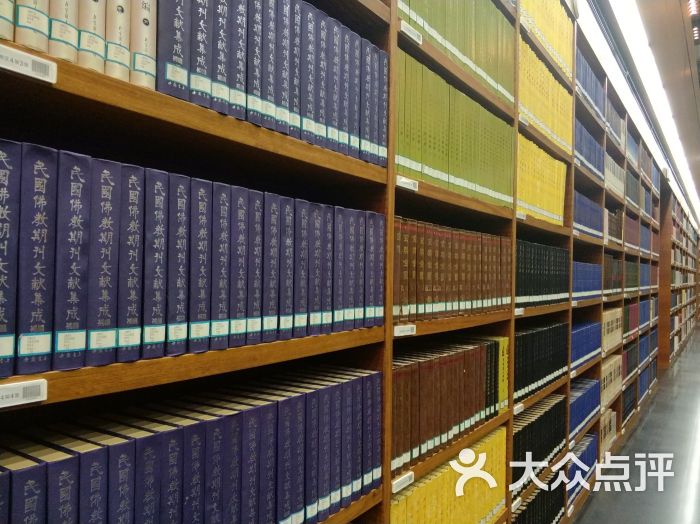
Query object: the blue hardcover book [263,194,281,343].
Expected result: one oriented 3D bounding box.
[{"bbox_3d":[-0.220,0.011,1.047,0.192,0.271,0.043,-1,-2,34],"label":"blue hardcover book"}]

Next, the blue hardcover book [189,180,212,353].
[{"bbox_3d":[-0.312,0.007,0.911,0.192,0.271,0.044,-1,-2,34],"label":"blue hardcover book"}]

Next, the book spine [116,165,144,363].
[{"bbox_3d":[-0.381,0.004,0.811,0.192,0.271,0.039,-1,-2,34],"label":"book spine"}]

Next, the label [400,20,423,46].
[{"bbox_3d":[0.162,-0.599,1.429,0.008,0.028,0.116,-1,-2,34],"label":"label"}]

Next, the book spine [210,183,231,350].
[{"bbox_3d":[-0.288,0.008,0.947,0.192,0.271,0.041,-1,-2,34],"label":"book spine"}]

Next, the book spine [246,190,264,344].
[{"bbox_3d":[-0.243,0.010,1.013,0.192,0.271,0.039,-1,-2,34],"label":"book spine"}]

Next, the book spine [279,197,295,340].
[{"bbox_3d":[-0.197,0.013,1.082,0.192,0.271,0.042,-1,-2,34],"label":"book spine"}]

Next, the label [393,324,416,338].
[{"bbox_3d":[0.142,0.175,1.389,0.008,0.024,0.117,-1,-2,34],"label":"label"}]

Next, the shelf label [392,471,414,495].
[{"bbox_3d":[0.135,0.555,1.374,0.008,0.024,0.114,-1,-2,34],"label":"shelf label"}]

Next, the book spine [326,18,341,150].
[{"bbox_3d":[-0.111,-0.367,1.192,0.192,0.277,0.045,-1,-2,34],"label":"book spine"}]

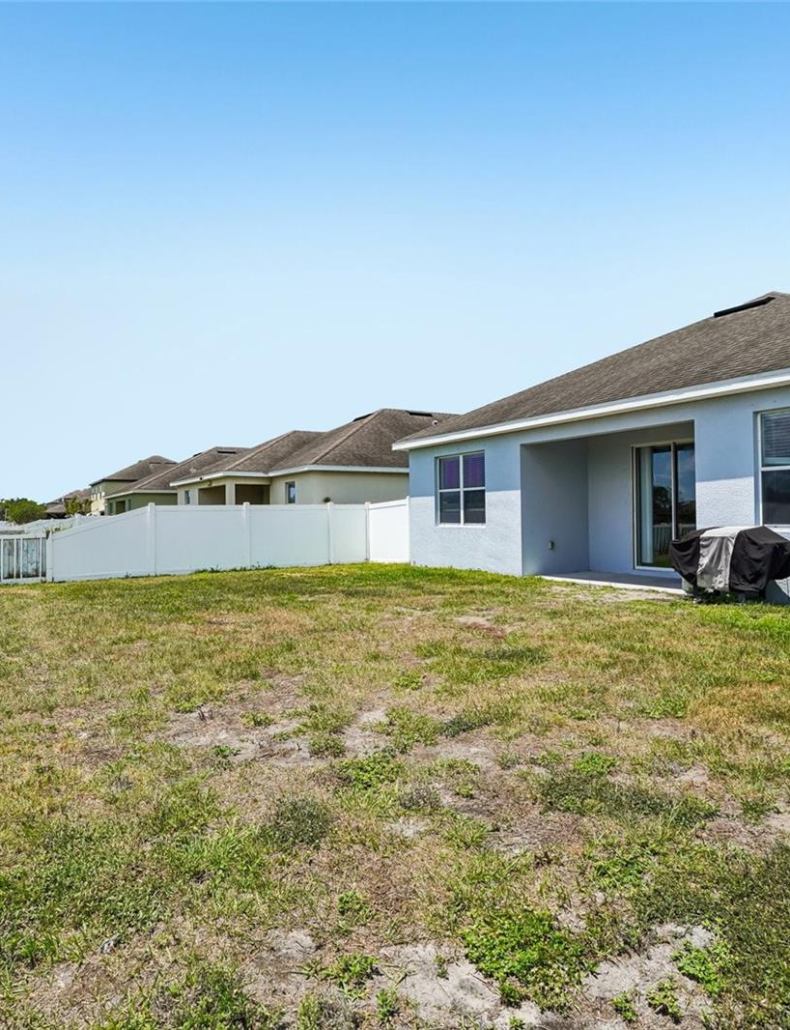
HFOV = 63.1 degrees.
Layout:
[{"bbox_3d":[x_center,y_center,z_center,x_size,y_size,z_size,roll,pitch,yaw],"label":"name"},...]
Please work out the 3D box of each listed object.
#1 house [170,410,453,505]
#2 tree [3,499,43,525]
[{"bbox_3d":[0.781,-1.817,30.899,19.000,6.400,12.700,-1,0,-30],"label":"house"},{"bbox_3d":[-54.887,0.178,95.000,5.100,5.300,5.100,-1,0,-30],"label":"tree"}]

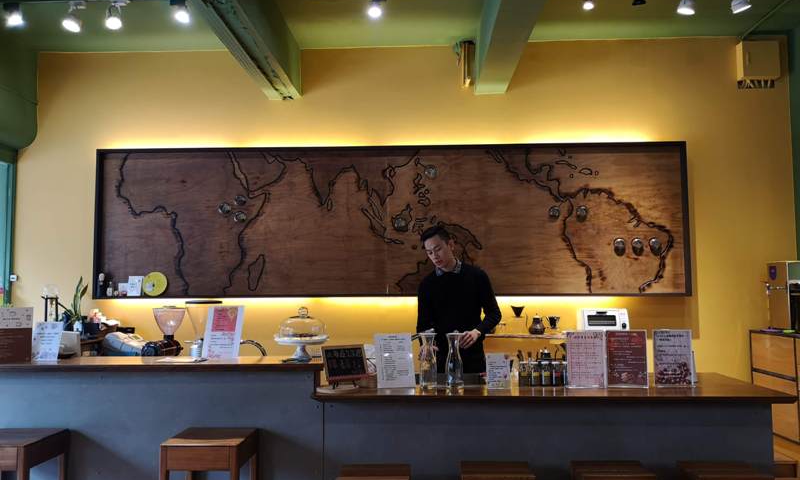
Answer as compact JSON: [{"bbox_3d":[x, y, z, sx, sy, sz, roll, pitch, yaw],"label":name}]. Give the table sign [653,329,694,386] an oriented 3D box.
[{"bbox_3d":[1.450,0.626,3.320,0.215,0.305,0.060,-1,-4,7],"label":"table sign"}]

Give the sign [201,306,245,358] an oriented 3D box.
[{"bbox_3d":[-0.968,0.502,3.432,0.210,0.285,0.100,-1,-4,2],"label":"sign"}]

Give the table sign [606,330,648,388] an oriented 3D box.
[{"bbox_3d":[1.206,0.631,3.330,0.215,0.300,0.080,-1,-4,2],"label":"table sign"}]

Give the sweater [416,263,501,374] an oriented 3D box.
[{"bbox_3d":[0.370,0.496,3.945,0.500,0.680,0.350,-1,-4,15],"label":"sweater"}]

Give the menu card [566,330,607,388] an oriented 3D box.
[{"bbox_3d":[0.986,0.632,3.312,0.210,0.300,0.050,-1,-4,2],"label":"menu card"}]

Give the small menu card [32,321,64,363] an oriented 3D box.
[{"bbox_3d":[-1.885,0.545,3.353,0.150,0.205,0.045,-1,-14,2],"label":"small menu card"}]

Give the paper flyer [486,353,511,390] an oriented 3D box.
[{"bbox_3d":[0.522,0.693,3.319,0.125,0.185,0.045,-1,-4,2],"label":"paper flyer"}]

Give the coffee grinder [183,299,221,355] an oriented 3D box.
[{"bbox_3d":[-1.170,0.610,3.704,0.220,0.500,0.280,0,-4,2],"label":"coffee grinder"}]

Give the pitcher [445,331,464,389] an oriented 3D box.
[{"bbox_3d":[0.298,0.646,3.393,0.090,0.290,0.090,-1,-4,2],"label":"pitcher"}]

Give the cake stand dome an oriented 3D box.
[{"bbox_3d":[-0.517,0.493,3.279,0.280,0.275,0.280,-1,-4,2],"label":"cake stand dome"}]

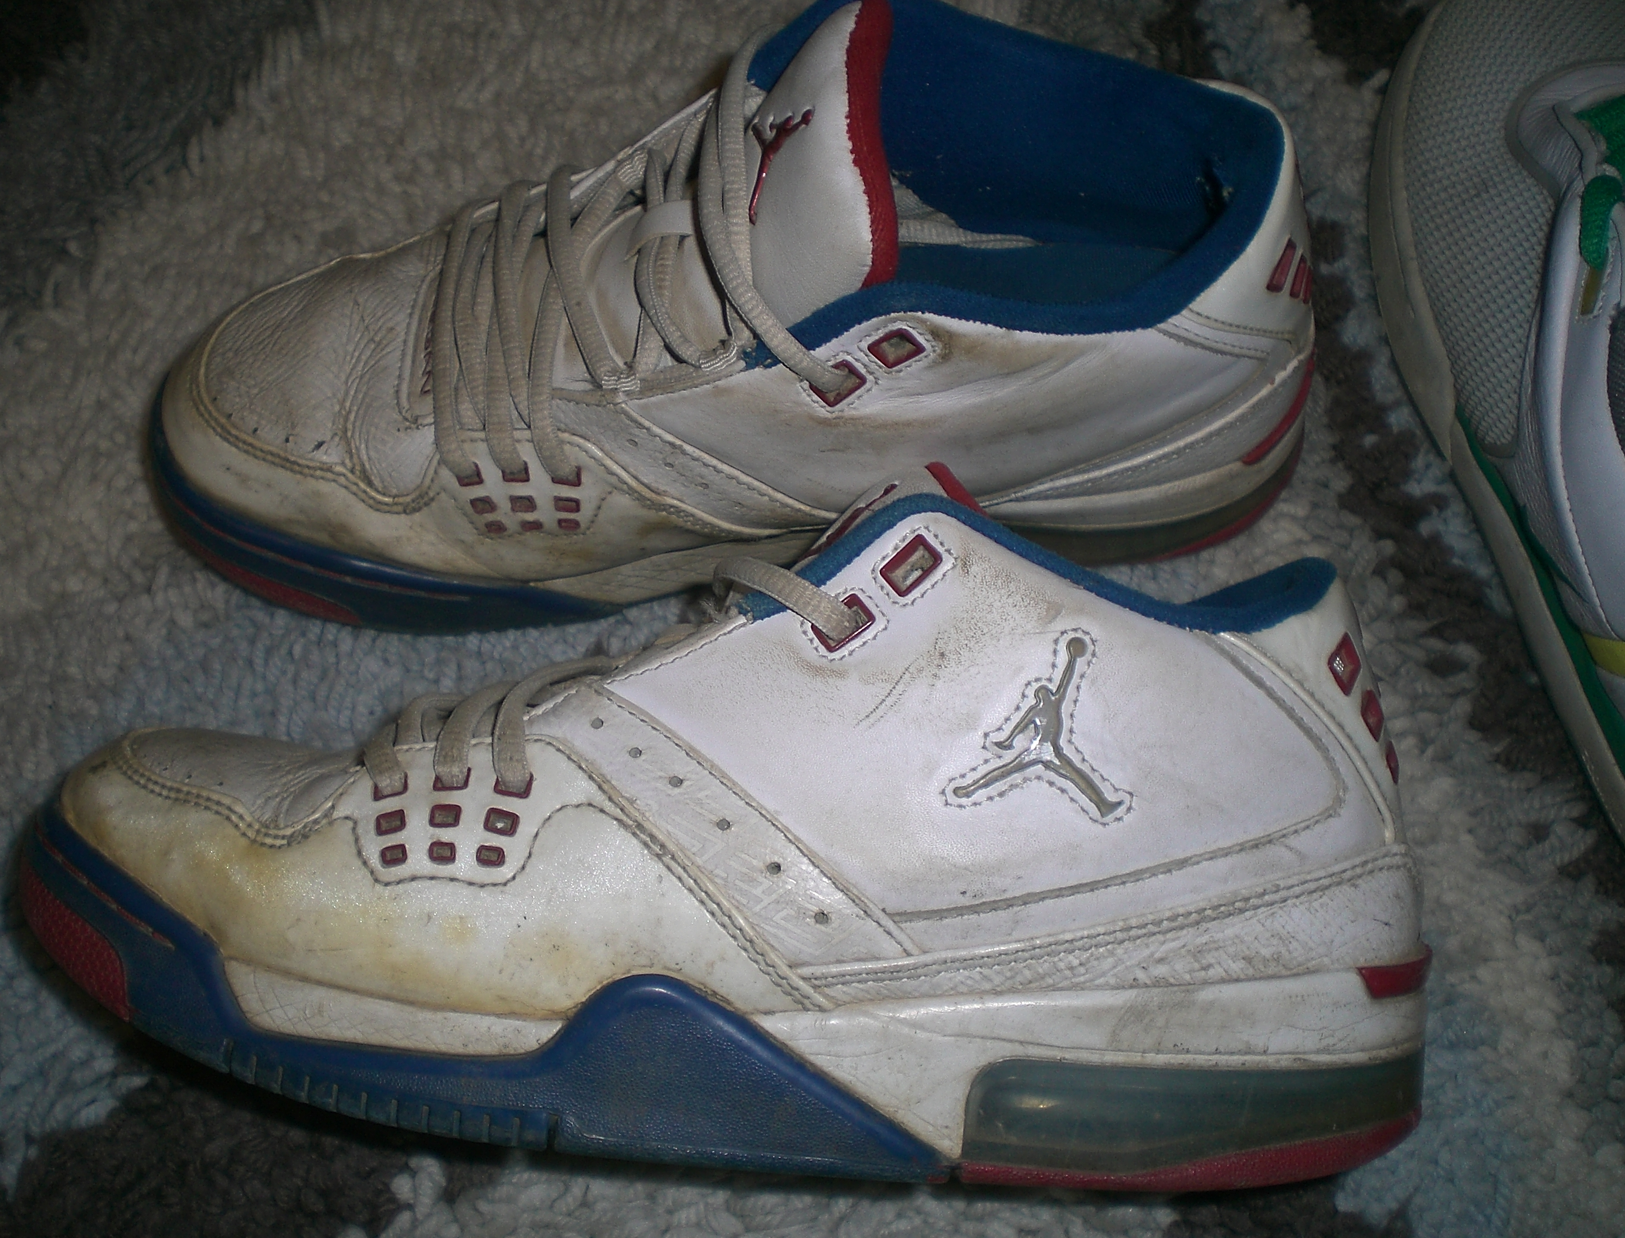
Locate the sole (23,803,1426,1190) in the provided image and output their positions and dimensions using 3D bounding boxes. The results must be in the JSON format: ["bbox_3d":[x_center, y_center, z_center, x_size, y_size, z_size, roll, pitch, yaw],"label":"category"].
[{"bbox_3d":[-0.025,0.076,0.408,0.308,0.107,0.065,1,89,10],"label":"sole"}]

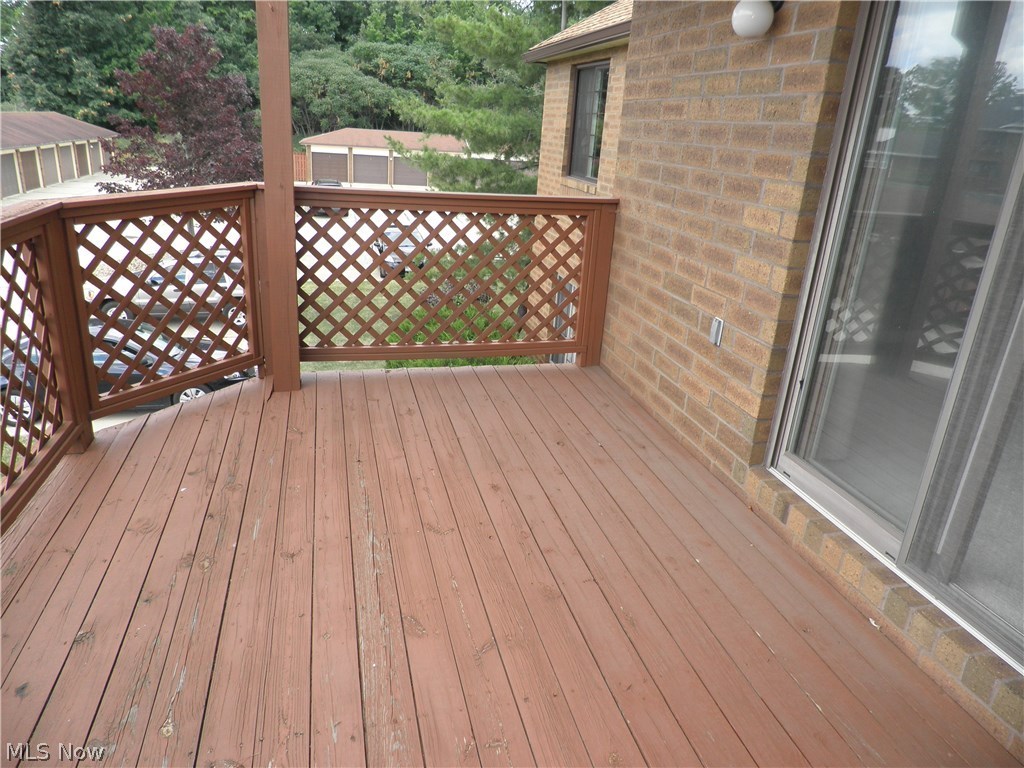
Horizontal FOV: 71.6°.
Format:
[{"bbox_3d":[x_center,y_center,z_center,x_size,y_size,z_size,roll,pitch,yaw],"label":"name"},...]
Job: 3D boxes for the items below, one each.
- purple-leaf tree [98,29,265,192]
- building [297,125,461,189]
[{"bbox_3d":[-10.822,-7.809,23.595,5.700,7.500,5.600,-2,21,-14],"label":"purple-leaf tree"},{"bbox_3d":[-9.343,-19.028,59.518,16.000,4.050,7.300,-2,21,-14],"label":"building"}]

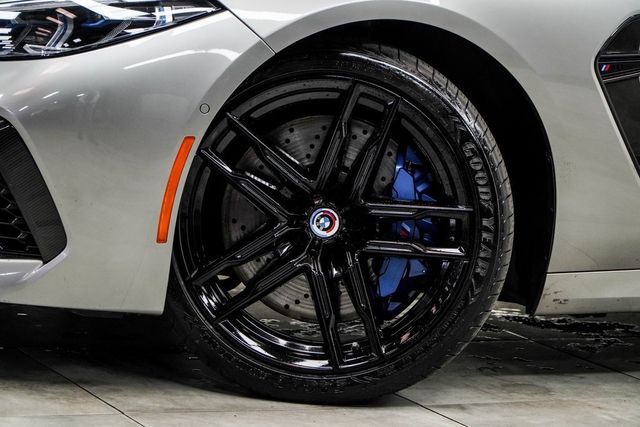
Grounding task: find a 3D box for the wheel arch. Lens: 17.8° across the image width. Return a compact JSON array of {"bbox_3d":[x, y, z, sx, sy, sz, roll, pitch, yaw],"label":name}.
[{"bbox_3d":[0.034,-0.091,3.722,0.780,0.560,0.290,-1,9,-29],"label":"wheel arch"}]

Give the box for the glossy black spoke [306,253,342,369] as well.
[{"bbox_3d":[0.009,0.173,3.630,0.032,0.205,0.045,-10,3,3],"label":"glossy black spoke"}]

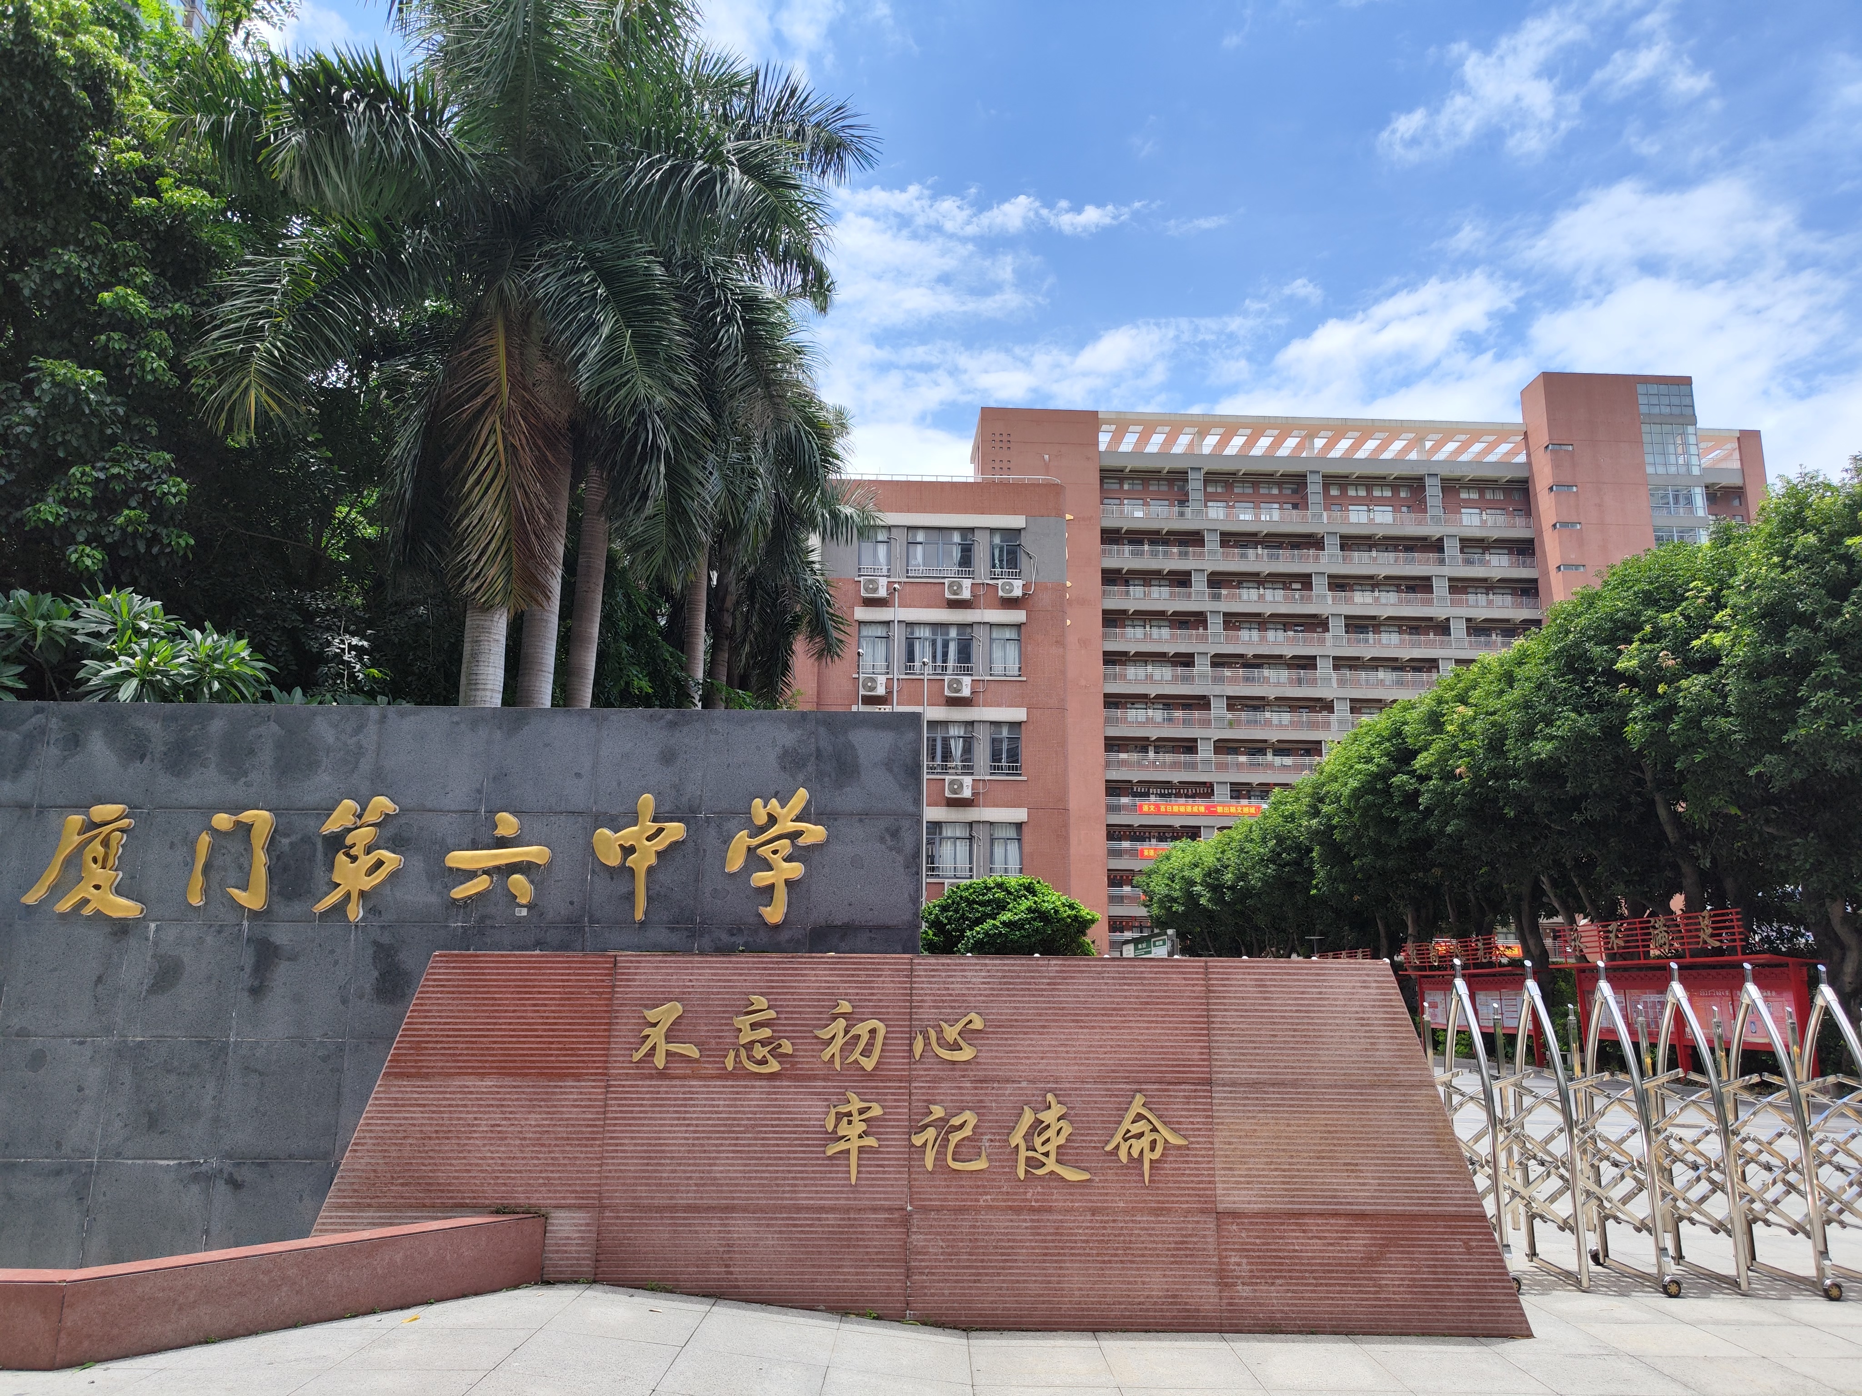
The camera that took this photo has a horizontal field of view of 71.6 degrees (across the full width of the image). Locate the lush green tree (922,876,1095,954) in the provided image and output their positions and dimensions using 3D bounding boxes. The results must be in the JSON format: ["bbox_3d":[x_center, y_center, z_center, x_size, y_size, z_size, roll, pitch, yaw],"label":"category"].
[{"bbox_3d":[1.378,5.114,24.474,3.589,3.454,3.200,0,-12,0],"label":"lush green tree"}]

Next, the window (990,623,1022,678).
[{"bbox_3d":[2.667,-1.726,46.049,1.145,1.923,0.200,1,-12,-3],"label":"window"}]

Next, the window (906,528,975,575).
[{"bbox_3d":[0.339,-5.282,46.683,2.526,1.842,0.200,1,-12,-3],"label":"window"}]

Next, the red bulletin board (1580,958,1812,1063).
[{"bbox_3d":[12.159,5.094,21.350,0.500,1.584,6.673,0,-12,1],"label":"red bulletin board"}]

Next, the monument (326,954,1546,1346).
[{"bbox_3d":[-0.112,2.171,6.482,5.860,1.707,0.400,0,-12,0],"label":"monument"}]

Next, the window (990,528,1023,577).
[{"bbox_3d":[2.736,-5.255,46.802,1.216,1.819,0.200,1,-12,-3],"label":"window"}]

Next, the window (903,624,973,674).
[{"bbox_3d":[0.230,-1.721,45.922,2.485,1.811,0.200,1,-12,-3],"label":"window"}]

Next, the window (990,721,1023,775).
[{"bbox_3d":[2.623,1.795,45.300,1.126,1.912,0.200,1,-12,-3],"label":"window"}]

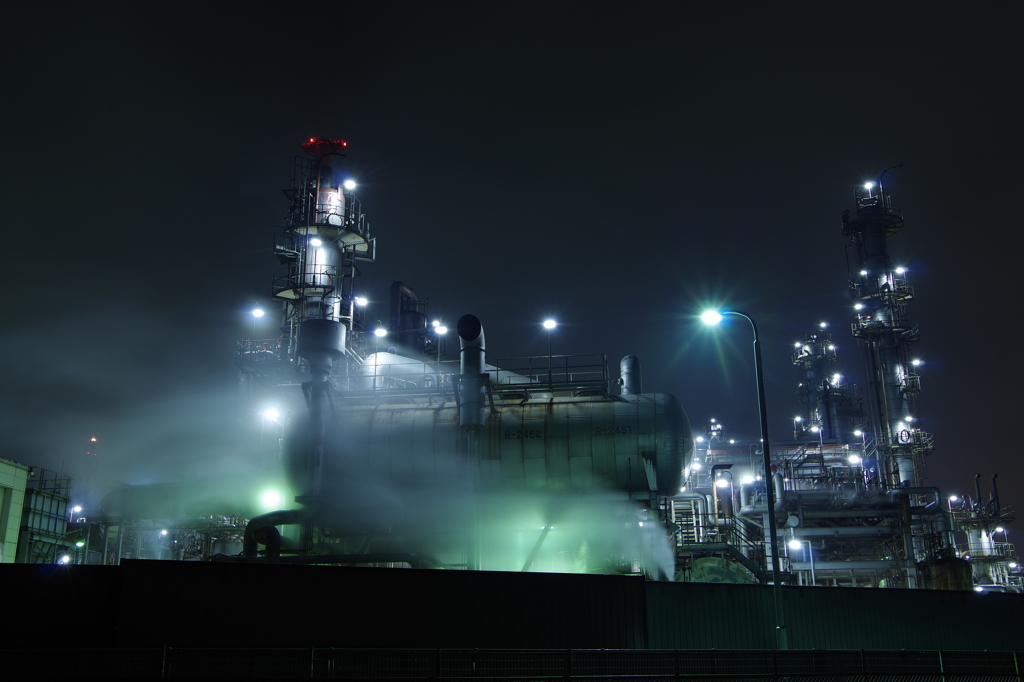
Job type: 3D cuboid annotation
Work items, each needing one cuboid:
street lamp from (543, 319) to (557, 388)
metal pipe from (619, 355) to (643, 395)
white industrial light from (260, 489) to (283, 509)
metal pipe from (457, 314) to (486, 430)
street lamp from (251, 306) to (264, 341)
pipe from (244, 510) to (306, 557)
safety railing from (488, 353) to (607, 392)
[{"bbox_3d":[1.504,0.465,40.022,0.450,2.716,0.550,-3,-18,7],"label":"street lamp"},{"bbox_3d":[4.734,1.412,40.533,0.840,1.449,1.000,-3,-18,7],"label":"metal pipe"},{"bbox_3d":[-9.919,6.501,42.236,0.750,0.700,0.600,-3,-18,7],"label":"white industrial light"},{"bbox_3d":[-1.506,1.166,38.472,0.910,4.098,1.250,-3,-18,7],"label":"metal pipe"},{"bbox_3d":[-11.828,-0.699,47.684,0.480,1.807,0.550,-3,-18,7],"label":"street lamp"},{"bbox_3d":[-8.897,7.263,38.454,1.877,1.677,1.400,-3,-18,7],"label":"pipe"},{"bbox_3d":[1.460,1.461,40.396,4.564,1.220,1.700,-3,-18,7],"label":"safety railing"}]

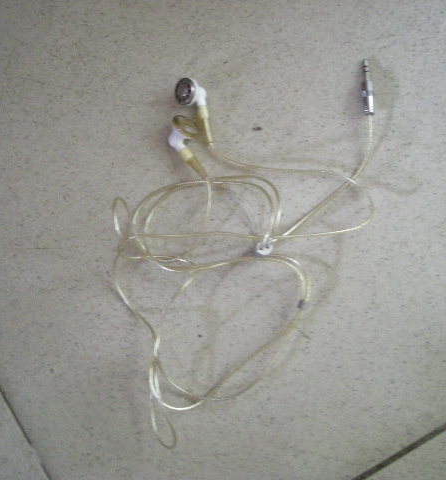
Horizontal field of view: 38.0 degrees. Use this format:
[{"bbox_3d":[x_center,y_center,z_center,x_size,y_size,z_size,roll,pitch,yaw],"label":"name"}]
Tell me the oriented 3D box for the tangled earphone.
[{"bbox_3d":[0.014,0.003,0.398,0.165,0.028,0.242,0,82,0],"label":"tangled earphone"}]

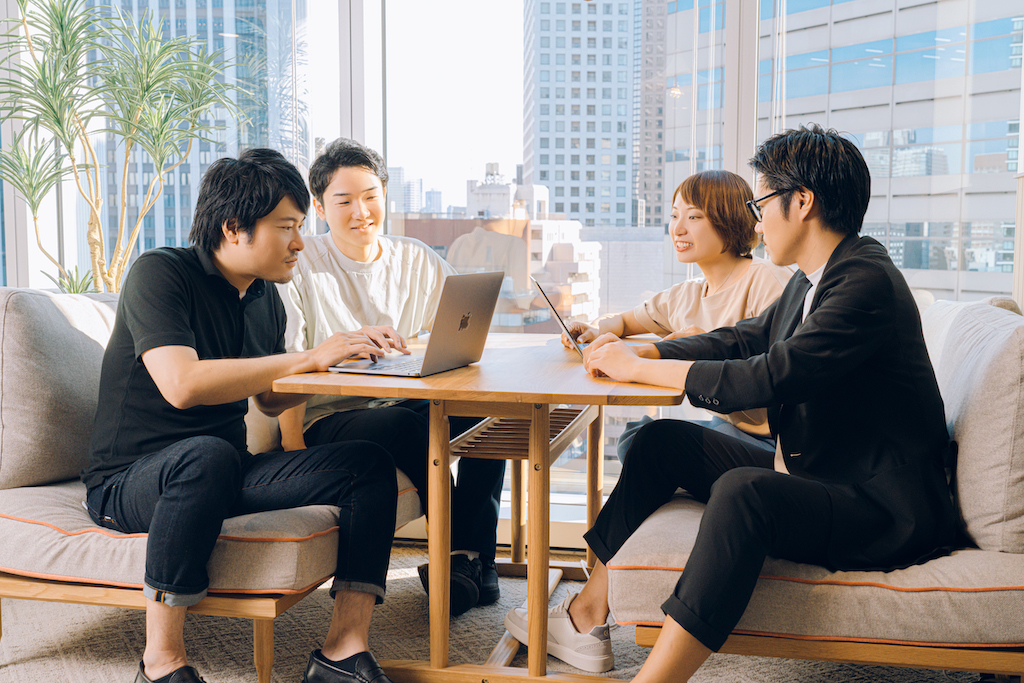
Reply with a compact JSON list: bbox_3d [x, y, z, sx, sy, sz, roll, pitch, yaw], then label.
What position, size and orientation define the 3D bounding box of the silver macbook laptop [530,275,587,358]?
[{"bbox_3d":[0.214,-0.065,2.720,0.323,0.185,0.302,0,5,-1],"label":"silver macbook laptop"}]

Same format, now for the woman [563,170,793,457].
[{"bbox_3d":[0.483,0.100,2.982,0.740,1.115,0.520,-4,7,-40],"label":"woman"}]

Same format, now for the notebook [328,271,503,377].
[{"bbox_3d":[-0.197,-0.047,2.383,0.269,0.209,0.302,2,6,21],"label":"notebook"}]

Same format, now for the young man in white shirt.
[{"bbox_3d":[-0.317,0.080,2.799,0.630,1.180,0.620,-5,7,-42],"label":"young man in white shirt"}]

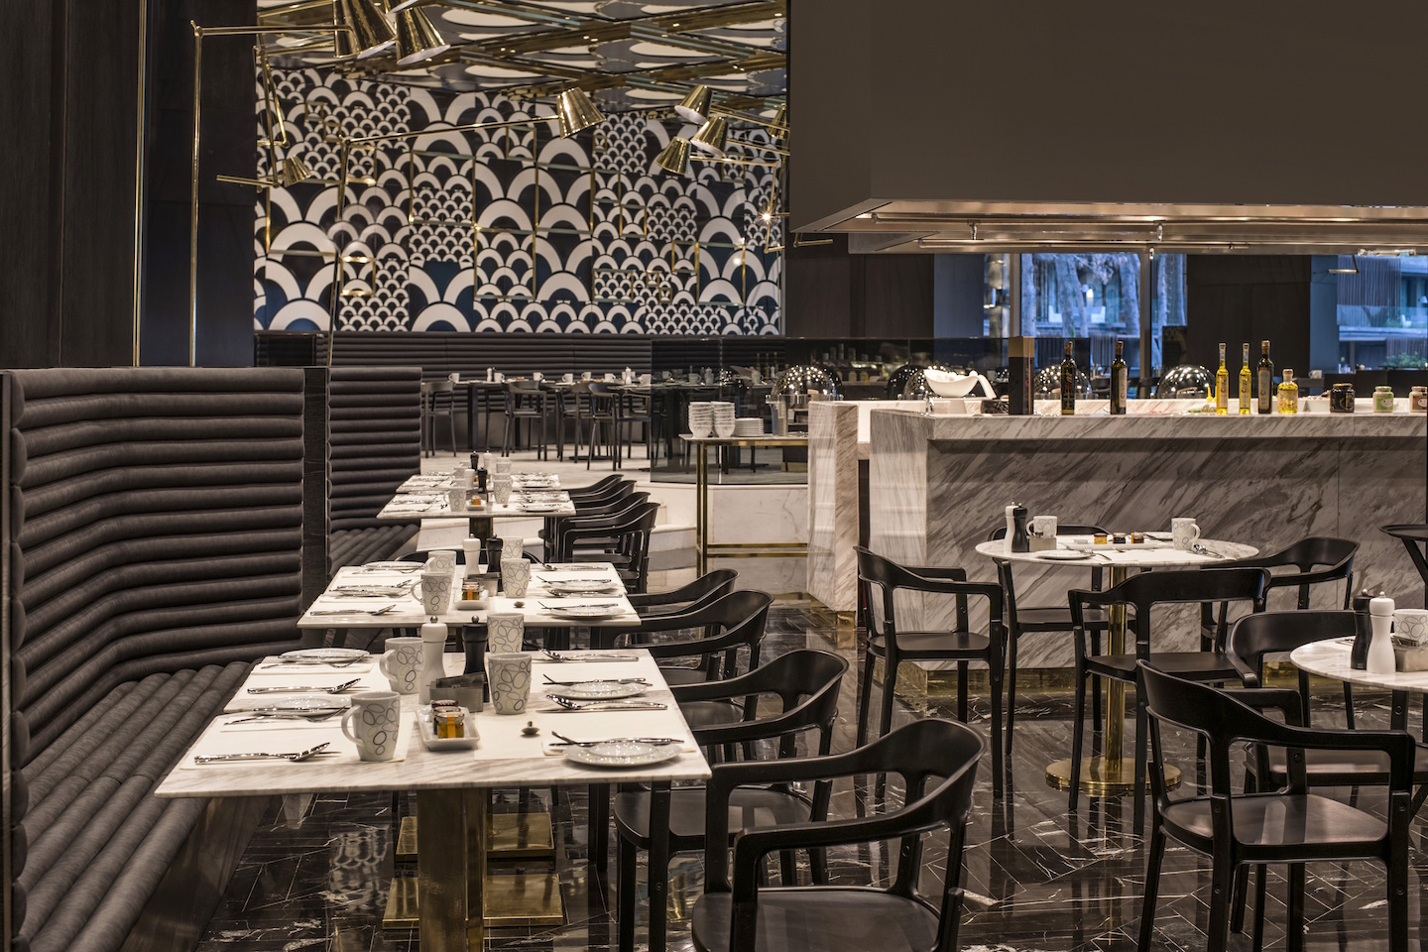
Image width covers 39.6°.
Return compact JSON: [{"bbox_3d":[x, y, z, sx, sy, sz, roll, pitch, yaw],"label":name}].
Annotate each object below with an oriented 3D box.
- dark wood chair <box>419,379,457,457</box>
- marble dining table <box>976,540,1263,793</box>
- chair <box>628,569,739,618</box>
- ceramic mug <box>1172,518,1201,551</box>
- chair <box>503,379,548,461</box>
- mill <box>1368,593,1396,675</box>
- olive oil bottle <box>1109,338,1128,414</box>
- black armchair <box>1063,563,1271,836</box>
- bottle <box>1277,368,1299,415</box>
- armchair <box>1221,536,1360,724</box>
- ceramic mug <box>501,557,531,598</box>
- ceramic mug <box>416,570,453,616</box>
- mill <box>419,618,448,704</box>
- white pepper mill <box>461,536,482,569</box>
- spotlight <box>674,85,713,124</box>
[{"bbox_3d":[-2.862,-0.565,19.628,0.480,0.760,0.530,2,4,40],"label":"dark wood chair"},{"bbox_3d":[1.312,0.613,6.468,0.905,0.755,0.905,0,3,0],"label":"marble dining table"},{"bbox_3d":[-0.158,0.661,5.659,0.480,0.760,0.530,-1,3,-6],"label":"chair"},{"bbox_3d":[1.503,0.186,6.287,0.100,0.096,0.075,2,4,37],"label":"ceramic mug"},{"bbox_3d":[-1.819,-0.537,18.979,0.480,0.760,0.530,-1,3,-15],"label":"chair"},{"bbox_3d":[1.265,0.294,3.753,0.055,0.152,0.055,0,3,0],"label":"mill"},{"bbox_3d":[1.709,-0.415,8.380,0.071,0.314,0.071,0,3,0],"label":"olive oil bottle"},{"bbox_3d":[1.350,0.629,5.784,0.525,0.765,0.455,-1,3,-14],"label":"black armchair"},{"bbox_3d":[2.403,-0.353,8.295,0.083,0.186,0.083,0,3,0],"label":"bottle"},{"bbox_3d":[1.889,0.591,6.487,0.455,0.765,0.525,-1,3,-12],"label":"armchair"},{"bbox_3d":[-0.524,0.269,5.230,0.080,0.097,0.100,0,3,0],"label":"ceramic mug"},{"bbox_3d":[-0.675,0.282,4.731,0.100,0.096,0.075,-1,3,-14],"label":"ceramic mug"},{"bbox_3d":[-0.505,0.333,3.582,0.054,0.156,0.054,0,3,0],"label":"mill"},{"bbox_3d":[-0.650,0.235,5.326,0.054,0.156,0.054,0,3,0],"label":"white pepper mill"},{"bbox_3d":[-0.118,-2.308,12.300,0.235,0.190,0.235,29,-4,-13],"label":"spotlight"}]

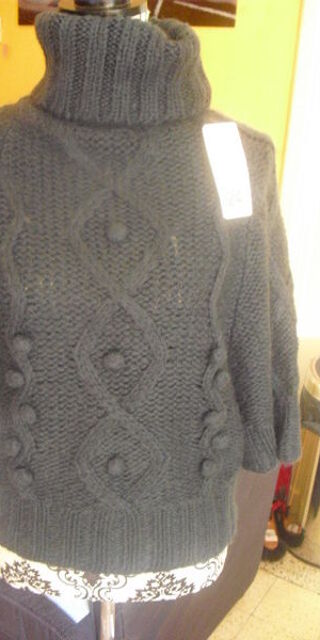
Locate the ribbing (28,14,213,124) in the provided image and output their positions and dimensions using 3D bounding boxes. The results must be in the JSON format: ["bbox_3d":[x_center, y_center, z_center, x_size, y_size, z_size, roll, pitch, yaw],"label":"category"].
[{"bbox_3d":[-0.053,-0.339,0.891,0.235,0.154,0.196,3,11,-5],"label":"ribbing"}]

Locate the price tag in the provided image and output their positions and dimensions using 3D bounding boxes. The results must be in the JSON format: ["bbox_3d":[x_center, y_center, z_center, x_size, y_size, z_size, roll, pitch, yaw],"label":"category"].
[{"bbox_3d":[0.085,-0.186,0.829,0.043,0.125,0.008,-10,-5,-8],"label":"price tag"}]

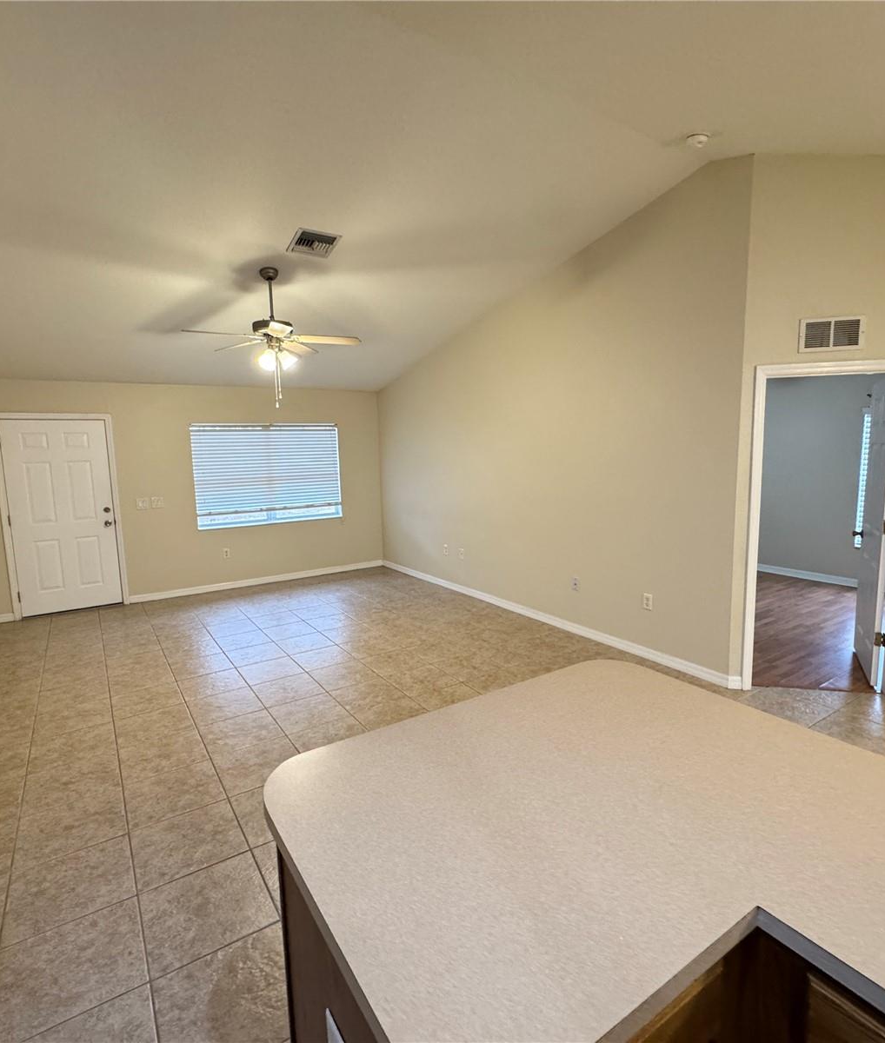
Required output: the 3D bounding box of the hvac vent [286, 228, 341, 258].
[{"bbox_3d":[-0.901,-1.942,3.954,0.300,0.020,0.305,-6,-3,-32],"label":"hvac vent"}]

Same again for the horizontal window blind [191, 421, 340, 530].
[{"bbox_3d":[-2.153,-0.598,7.093,1.830,1.230,0.060,-6,9,-32],"label":"horizontal window blind"}]

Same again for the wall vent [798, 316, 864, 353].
[{"bbox_3d":[2.365,-1.135,3.427,0.345,0.197,0.016,0,8,12],"label":"wall vent"}]

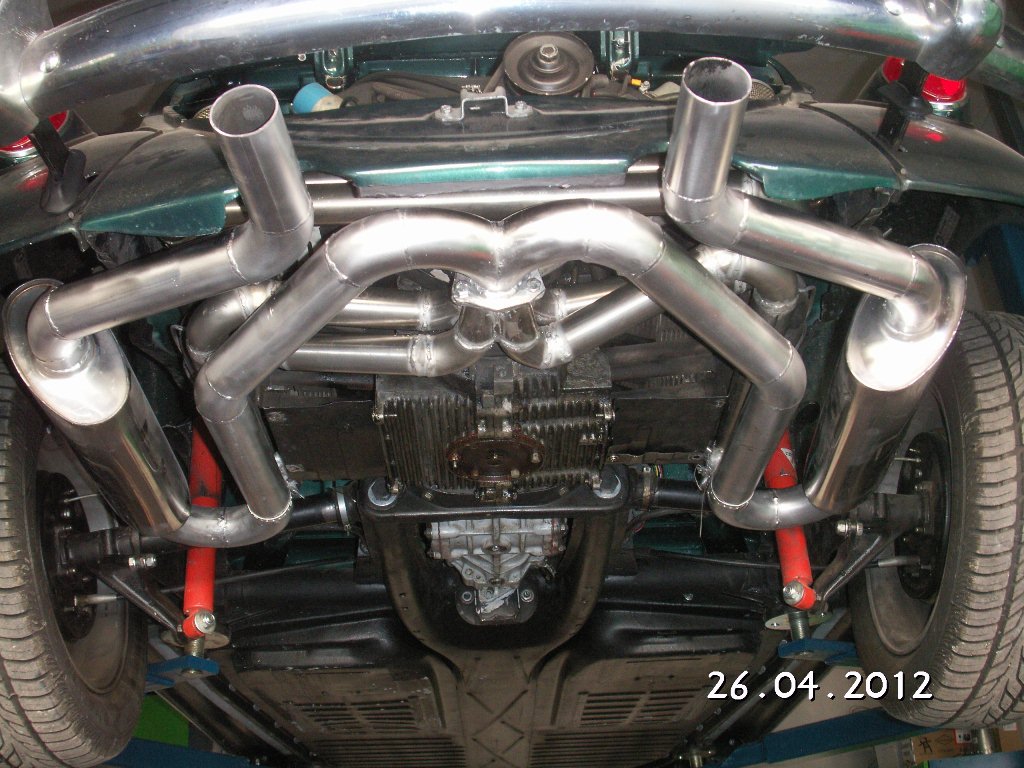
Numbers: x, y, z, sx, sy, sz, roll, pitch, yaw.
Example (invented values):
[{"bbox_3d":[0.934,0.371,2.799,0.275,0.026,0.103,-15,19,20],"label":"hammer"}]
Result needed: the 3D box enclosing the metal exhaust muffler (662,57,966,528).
[{"bbox_3d":[0.349,-0.066,1.252,0.395,0.229,0.735,-2,-28,-1],"label":"metal exhaust muffler"}]

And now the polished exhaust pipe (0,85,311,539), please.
[{"bbox_3d":[-0.396,-0.038,1.252,0.407,0.225,0.730,-2,-28,-1],"label":"polished exhaust pipe"}]

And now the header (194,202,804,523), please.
[{"bbox_3d":[-0.015,-0.014,1.304,0.676,0.170,0.570,-2,-28,-1],"label":"header"}]

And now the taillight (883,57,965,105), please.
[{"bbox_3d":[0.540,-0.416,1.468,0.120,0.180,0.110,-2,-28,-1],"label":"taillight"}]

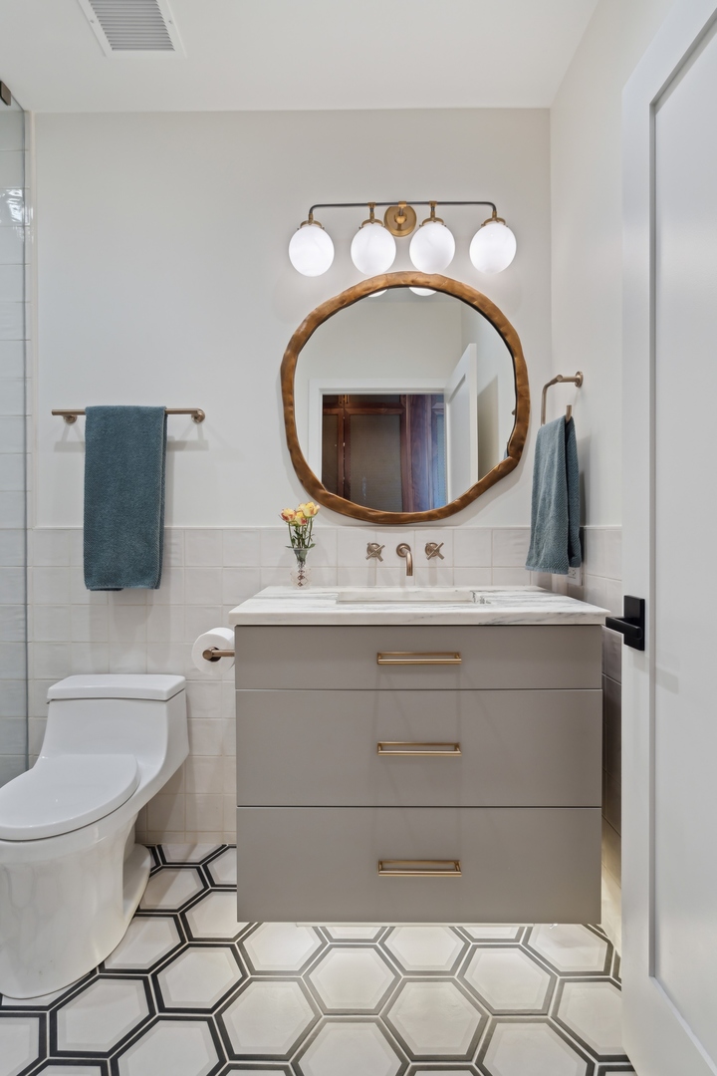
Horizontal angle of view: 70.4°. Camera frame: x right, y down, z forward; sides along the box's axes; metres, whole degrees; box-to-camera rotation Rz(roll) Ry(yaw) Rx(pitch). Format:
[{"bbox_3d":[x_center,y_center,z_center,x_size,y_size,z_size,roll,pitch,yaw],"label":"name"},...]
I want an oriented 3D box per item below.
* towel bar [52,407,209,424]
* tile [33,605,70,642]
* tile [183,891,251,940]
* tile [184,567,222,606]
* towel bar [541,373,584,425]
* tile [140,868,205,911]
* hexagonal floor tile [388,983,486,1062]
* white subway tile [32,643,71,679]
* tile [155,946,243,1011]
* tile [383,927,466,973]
[{"bbox_3d":[-0.742,-0.399,1.652,0.477,0.046,0.077,0,1,1],"label":"towel bar"},{"bbox_3d":[-1.066,0.299,1.765,0.130,0.130,0.010,0,0,0],"label":"tile"},{"bbox_3d":[-0.403,1.109,1.494,0.250,0.010,0.212,0,1,0],"label":"tile"},{"bbox_3d":[-0.547,0.170,1.802,0.132,0.132,0.010,0,1,0],"label":"tile"},{"bbox_3d":[0.614,-0.404,1.527,0.070,0.160,0.215,0,1,0],"label":"towel bar"},{"bbox_3d":[-0.559,1.047,1.510,0.218,0.010,0.184,0,1,0],"label":"tile"},{"bbox_3d":[0.179,1.115,1.179,0.250,0.010,0.212,0,1,0],"label":"hexagonal floor tile"},{"bbox_3d":[-1.087,0.438,1.813,0.132,0.132,0.010,0,1,0],"label":"white subway tile"},{"bbox_3d":[-0.384,1.066,1.231,0.210,0.010,0.178,0,0,0],"label":"tile"},{"bbox_3d":[0.174,1.066,1.328,0.210,0.010,0.178,0,0,0],"label":"tile"}]

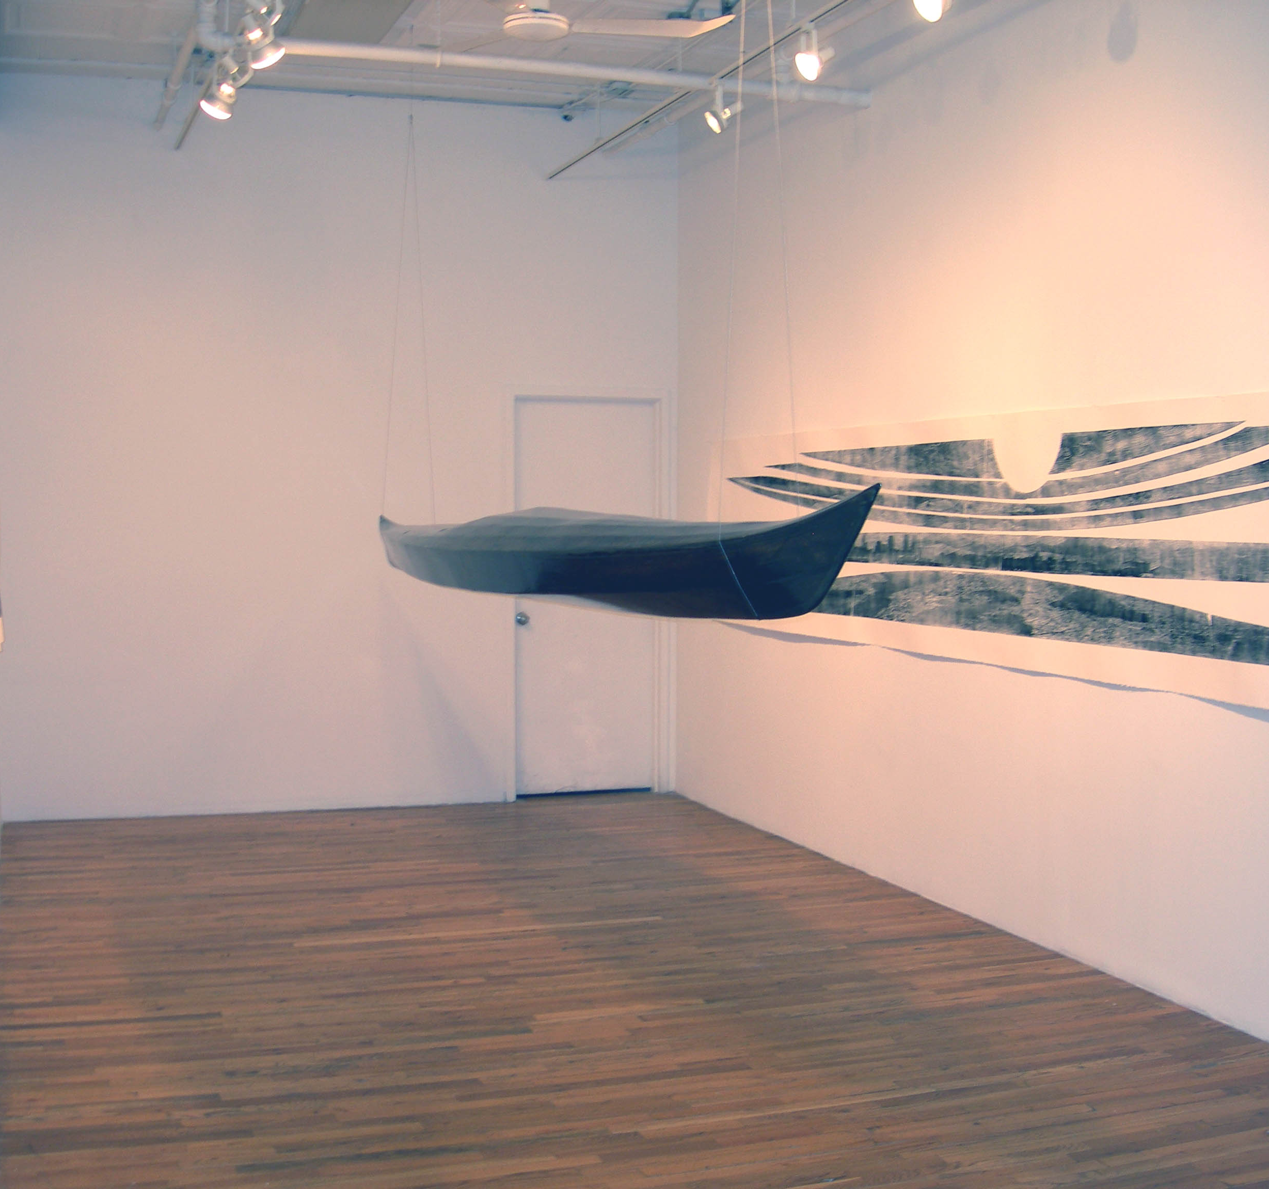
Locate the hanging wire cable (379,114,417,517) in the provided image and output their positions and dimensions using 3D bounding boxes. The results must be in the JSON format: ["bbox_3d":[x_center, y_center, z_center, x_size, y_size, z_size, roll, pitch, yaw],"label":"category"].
[{"bbox_3d":[-0.974,-1.157,7.200,0.140,1.661,0.060,-1,3,-20],"label":"hanging wire cable"}]

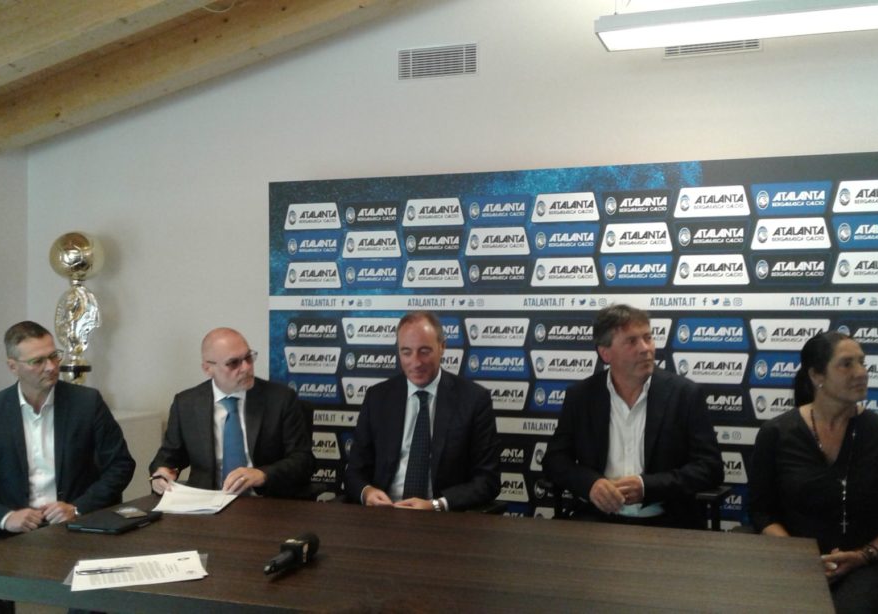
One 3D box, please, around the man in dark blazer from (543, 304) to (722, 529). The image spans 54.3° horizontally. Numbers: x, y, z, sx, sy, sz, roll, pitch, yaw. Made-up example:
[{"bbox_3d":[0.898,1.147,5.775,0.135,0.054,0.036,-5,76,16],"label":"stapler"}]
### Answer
[{"bbox_3d":[0.617,0.682,2.739,0.570,1.375,0.800,0,0,13],"label":"man in dark blazer"}]

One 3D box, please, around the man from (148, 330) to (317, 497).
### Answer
[{"bbox_3d":[-0.802,0.727,3.056,0.560,1.287,0.760,0,0,7],"label":"man"}]

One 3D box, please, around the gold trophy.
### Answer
[{"bbox_3d":[-1.801,0.058,4.250,0.260,0.852,0.250,0,0,-23],"label":"gold trophy"}]

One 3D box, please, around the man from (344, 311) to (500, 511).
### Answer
[{"bbox_3d":[-0.096,0.694,2.791,0.530,1.354,0.780,0,0,16],"label":"man"}]

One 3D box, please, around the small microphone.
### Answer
[{"bbox_3d":[-0.366,0.613,2.141,0.056,0.056,0.210,0,6,25],"label":"small microphone"}]

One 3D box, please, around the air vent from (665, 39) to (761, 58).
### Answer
[{"bbox_3d":[1.183,-1.171,3.702,0.403,0.155,0.030,0,0,18],"label":"air vent"}]

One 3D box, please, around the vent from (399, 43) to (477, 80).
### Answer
[{"bbox_3d":[-0.008,-1.177,4.089,0.403,0.155,0.030,0,0,18],"label":"vent"}]

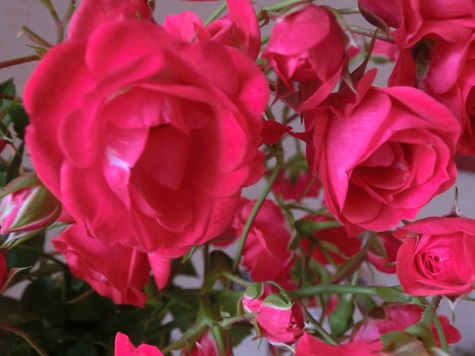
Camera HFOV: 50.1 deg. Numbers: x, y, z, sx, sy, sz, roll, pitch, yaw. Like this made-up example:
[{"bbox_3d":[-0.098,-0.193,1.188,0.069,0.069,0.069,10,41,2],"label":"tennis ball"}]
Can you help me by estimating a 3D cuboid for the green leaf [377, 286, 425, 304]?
[{"bbox_3d":[0.077,0.056,0.240,0.023,0.009,0.008,-1,7,-6],"label":"green leaf"}]

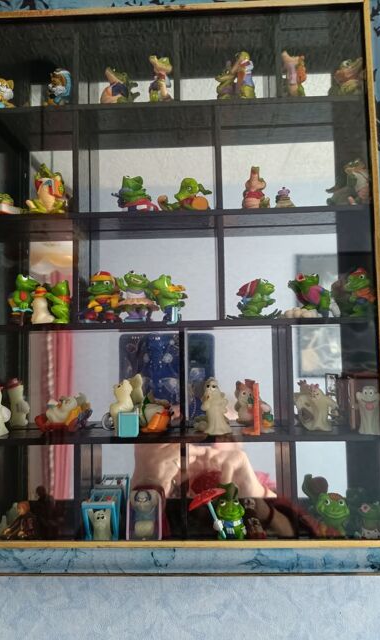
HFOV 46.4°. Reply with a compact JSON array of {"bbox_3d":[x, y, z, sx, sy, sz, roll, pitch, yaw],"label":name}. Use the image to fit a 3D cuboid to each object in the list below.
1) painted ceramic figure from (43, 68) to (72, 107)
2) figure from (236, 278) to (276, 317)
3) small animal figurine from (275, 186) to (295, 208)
[{"bbox_3d":[-0.103,-0.179,0.345,0.020,0.033,0.019,1,-4,-29],"label":"painted ceramic figure"},{"bbox_3d":[0.051,-0.016,0.336,0.031,0.031,0.022,-3,-4,24],"label":"figure"},{"bbox_3d":[0.073,-0.092,0.341,0.016,0.021,0.015,-2,-4,13],"label":"small animal figurine"}]

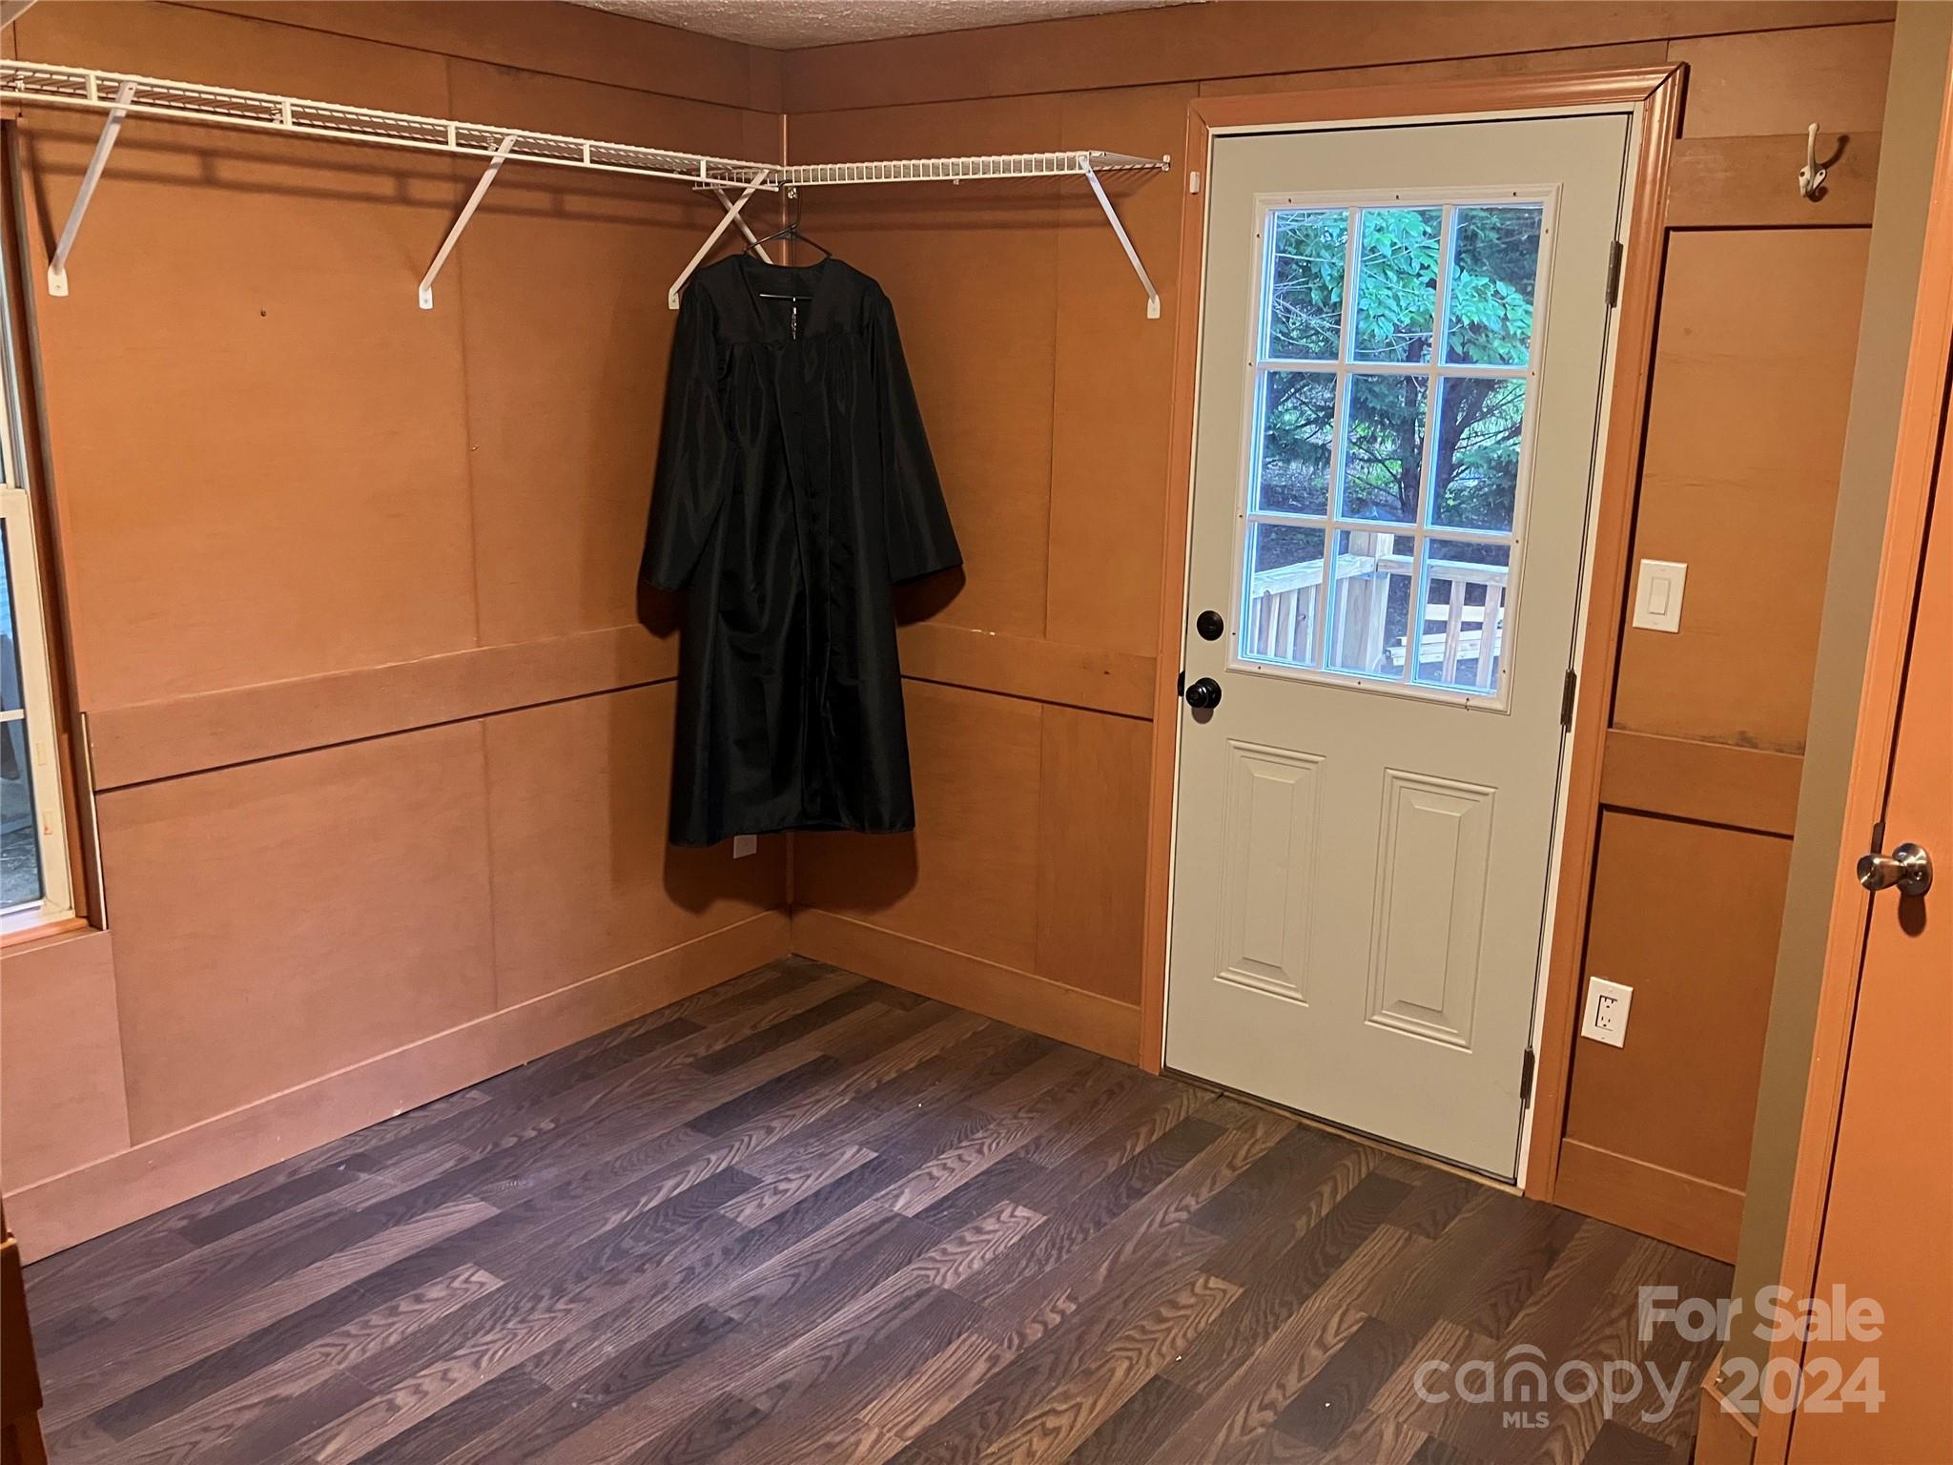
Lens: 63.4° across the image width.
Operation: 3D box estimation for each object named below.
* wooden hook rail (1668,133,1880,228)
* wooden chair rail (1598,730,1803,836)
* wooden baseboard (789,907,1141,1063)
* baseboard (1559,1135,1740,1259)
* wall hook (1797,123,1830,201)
[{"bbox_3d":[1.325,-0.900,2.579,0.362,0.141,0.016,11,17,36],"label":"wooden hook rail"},{"bbox_3d":[1.312,0.090,2.812,0.372,0.140,0.016,11,17,36],"label":"wooden chair rail"},{"bbox_3d":[-0.054,0.622,3.995,1.114,0.142,0.016,11,17,36],"label":"wooden baseboard"},{"bbox_3d":[1.298,0.893,3.004,0.372,0.142,0.016,11,17,36],"label":"baseboard"},{"bbox_3d":[1.331,-0.912,2.520,0.038,0.106,0.066,11,17,36],"label":"wall hook"}]

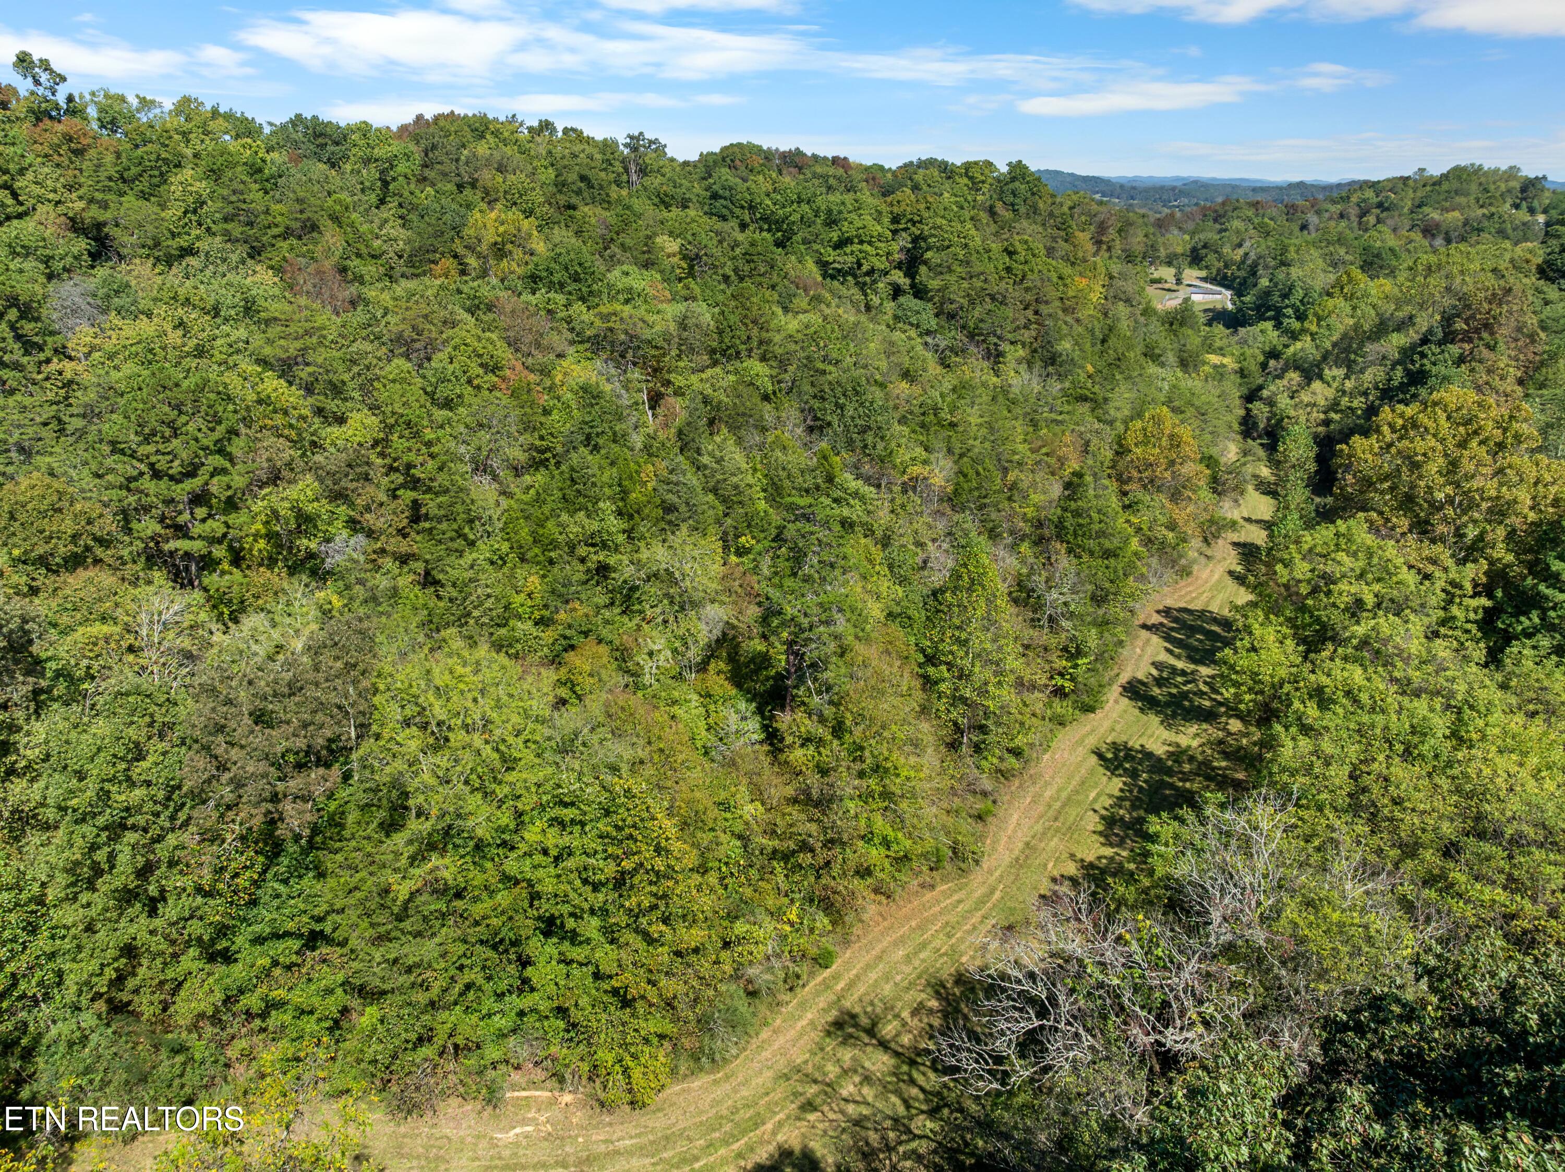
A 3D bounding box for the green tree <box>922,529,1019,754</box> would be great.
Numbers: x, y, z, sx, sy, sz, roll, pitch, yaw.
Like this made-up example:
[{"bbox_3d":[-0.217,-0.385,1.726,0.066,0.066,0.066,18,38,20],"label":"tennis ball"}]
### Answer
[{"bbox_3d":[13.983,4.450,80.615,7.082,17.785,6.941,0,20,0],"label":"green tree"}]

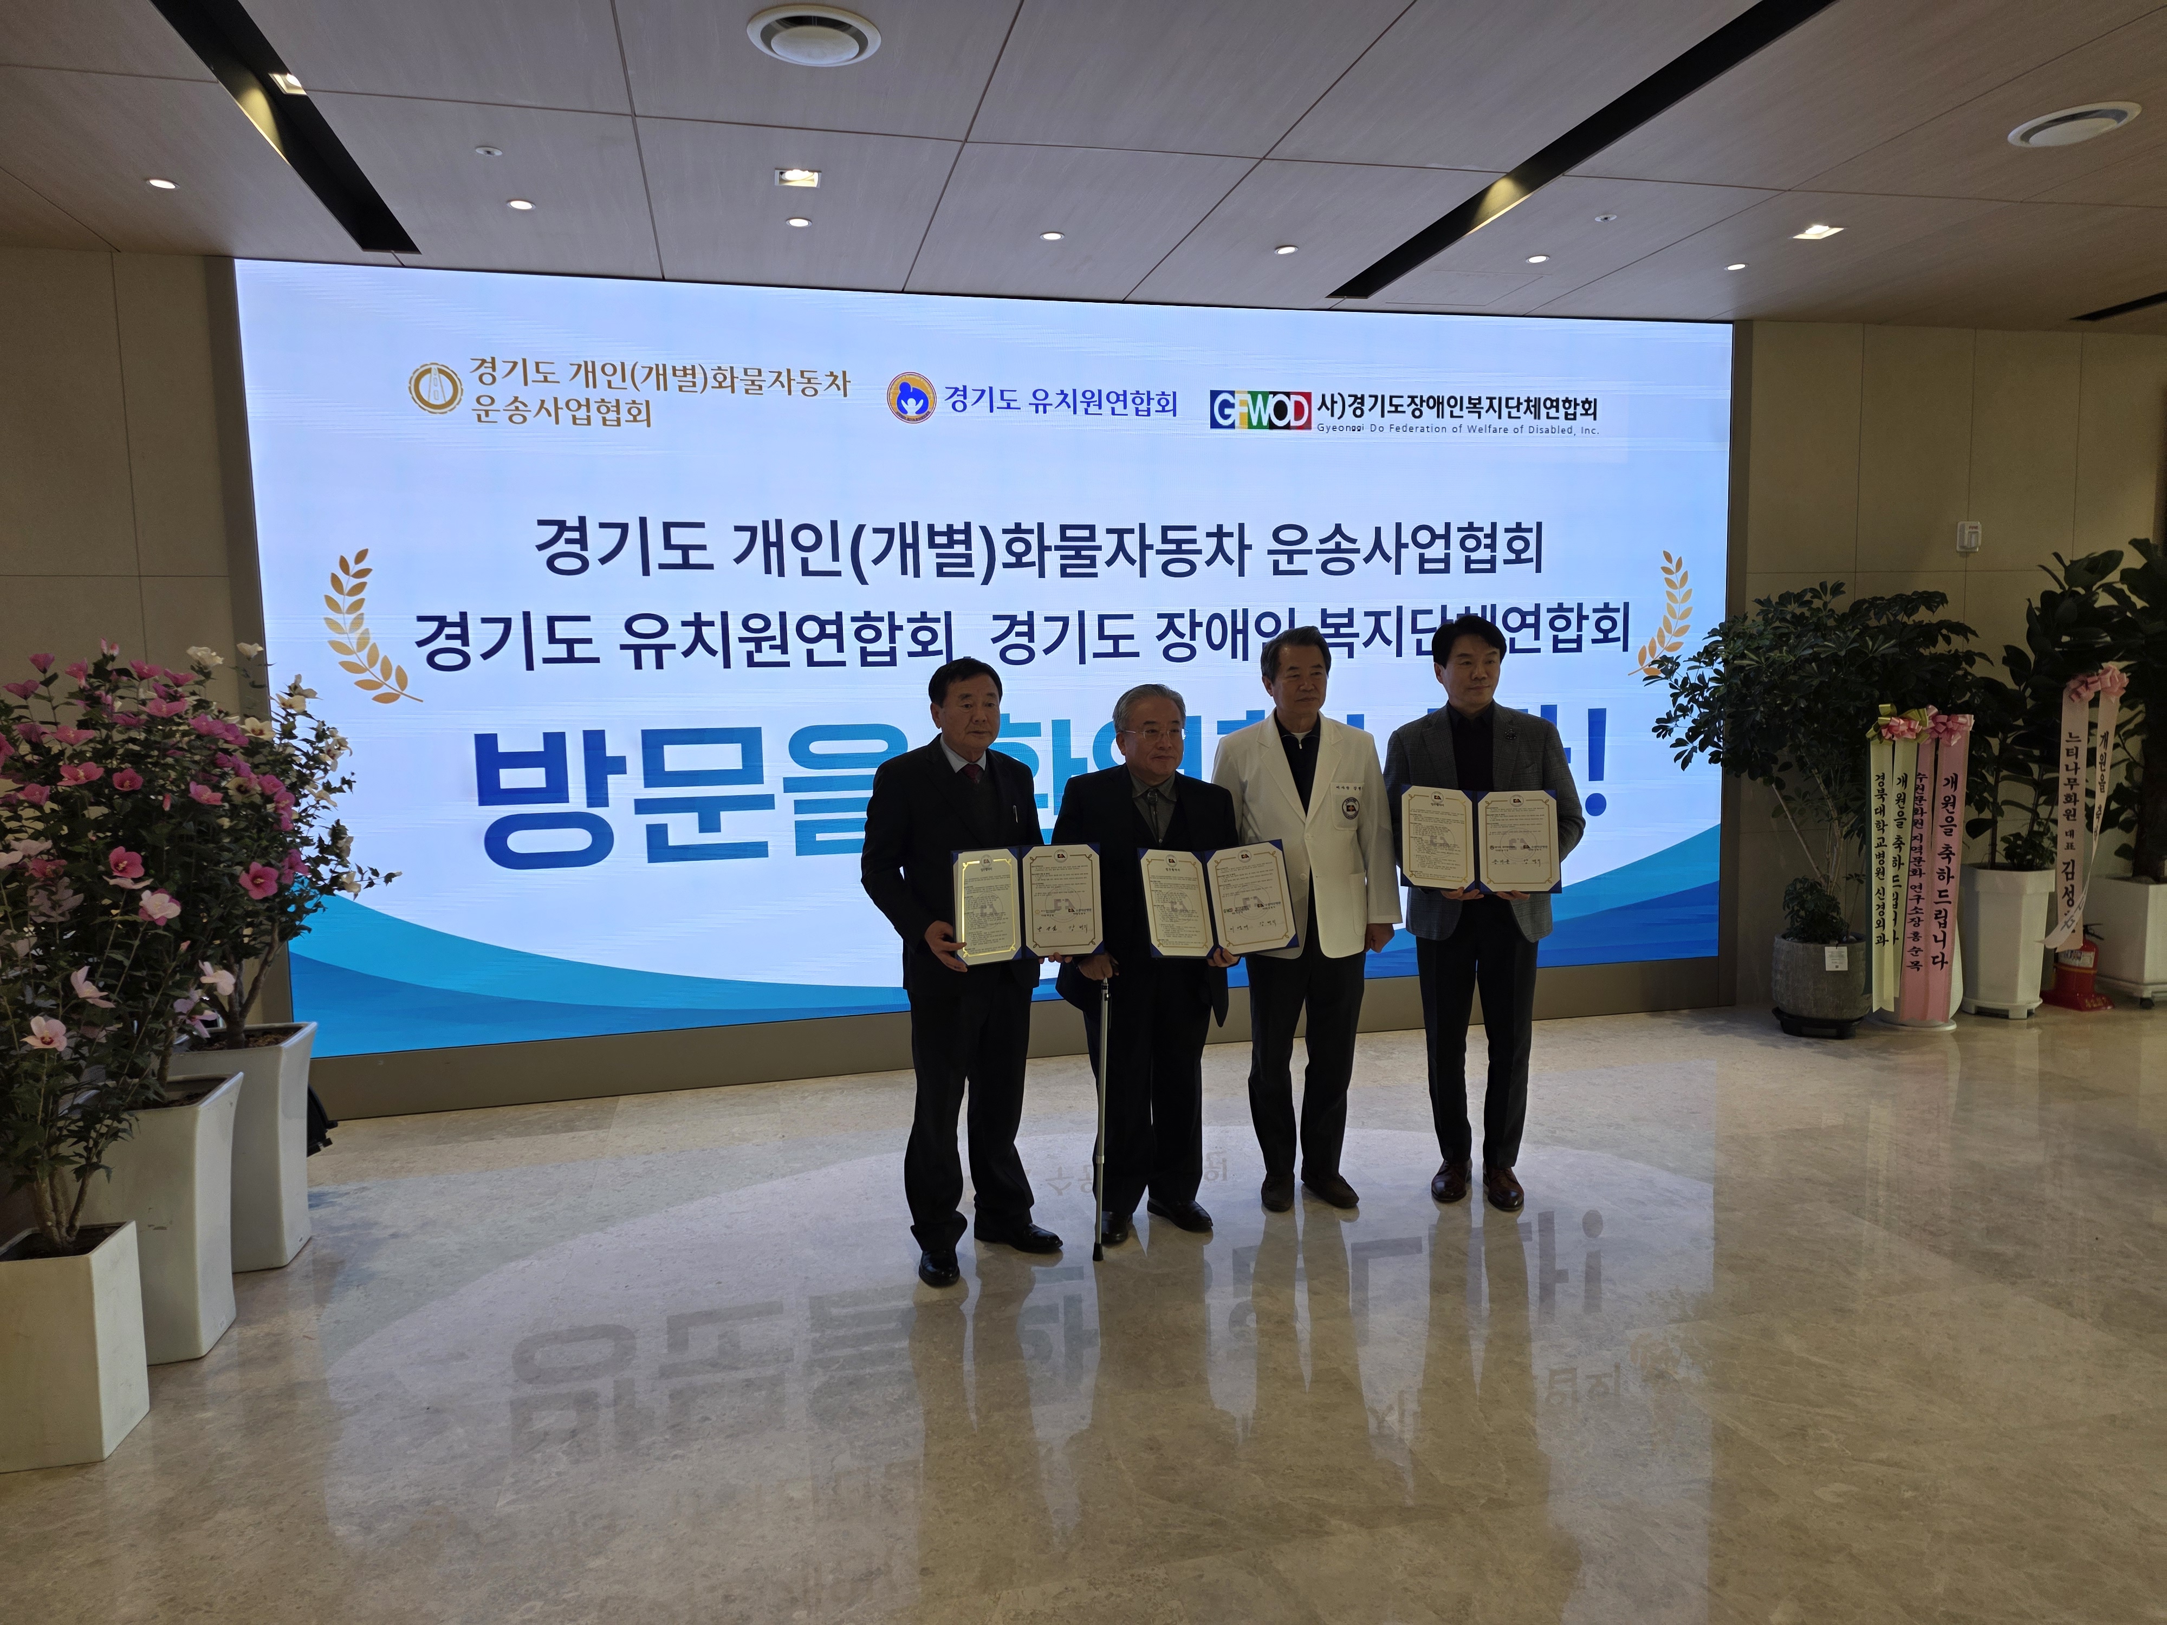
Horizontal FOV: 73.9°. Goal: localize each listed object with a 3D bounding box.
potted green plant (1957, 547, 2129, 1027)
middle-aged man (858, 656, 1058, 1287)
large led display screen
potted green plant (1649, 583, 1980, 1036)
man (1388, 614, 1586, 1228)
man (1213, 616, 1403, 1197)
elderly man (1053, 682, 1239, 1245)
[{"bbox_3d":[4.388,-0.127,6.564,0.700,2.050,0.650,-2,6,-13],"label":"potted green plant"},{"bbox_3d":[-0.316,0.411,3.929,0.540,1.676,0.430,-4,6,-30],"label":"middle-aged man"},{"bbox_3d":[-0.014,-0.640,5.933,6.062,2.880,0.100,-2,6,-13],"label":"large led display screen"},{"bbox_3d":[3.178,0.002,6.205,1.270,1.910,1.050,-2,6,-13],"label":"potted green plant"},{"bbox_3d":[1.203,0.299,4.309,0.580,1.766,0.420,0,6,9],"label":"man"},{"bbox_3d":[0.670,0.323,4.324,0.550,1.737,0.380,-2,6,-5],"label":"man"},{"bbox_3d":[0.173,0.426,4.154,0.540,1.583,0.420,-3,6,-16],"label":"elderly man"}]

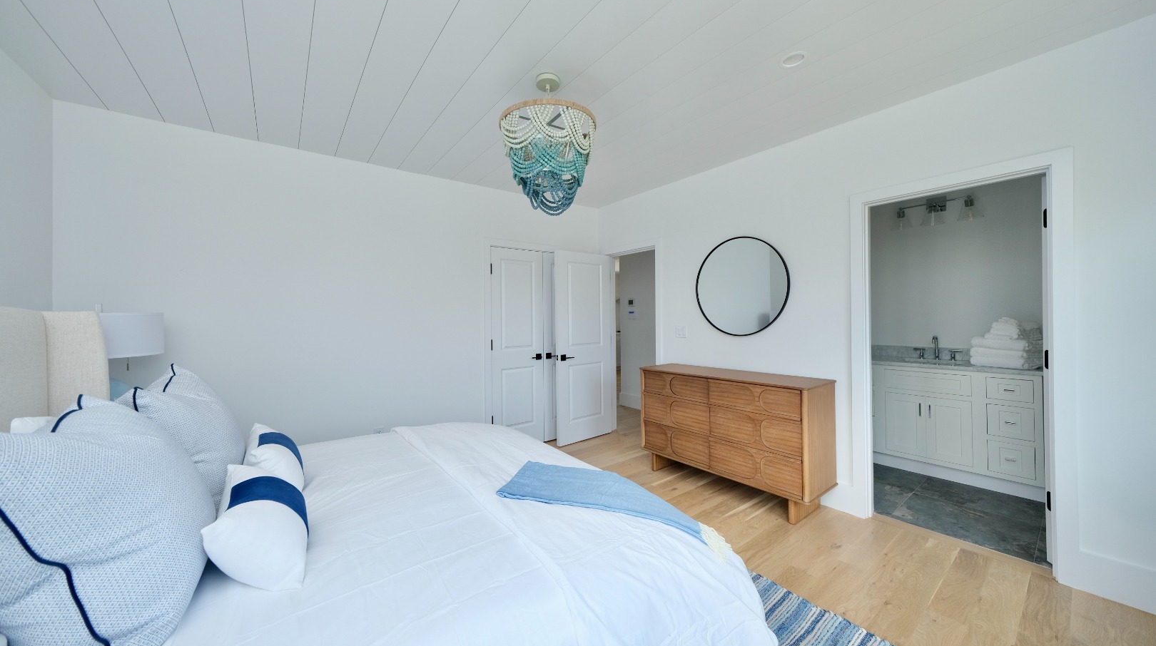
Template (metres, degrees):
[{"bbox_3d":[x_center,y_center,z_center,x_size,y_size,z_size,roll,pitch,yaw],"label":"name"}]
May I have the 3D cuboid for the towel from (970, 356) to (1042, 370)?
[{"bbox_3d":[3.287,0.293,2.927,0.360,0.073,0.290,0,0,-20],"label":"towel"}]

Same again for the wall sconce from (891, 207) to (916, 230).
[{"bbox_3d":[3.035,-0.988,3.614,0.150,0.195,0.150,0,0,-38],"label":"wall sconce"}]

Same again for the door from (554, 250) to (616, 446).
[{"bbox_3d":[0.070,0.260,4.270,0.765,2.035,0.042,-1,0,-37],"label":"door"}]

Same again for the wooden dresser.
[{"bbox_3d":[1.151,0.834,2.999,0.445,0.872,1.375,-1,0,-37],"label":"wooden dresser"}]

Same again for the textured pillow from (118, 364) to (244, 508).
[{"bbox_3d":[-1.601,0.432,1.615,0.230,0.520,0.600,-31,18,-34],"label":"textured pillow"}]

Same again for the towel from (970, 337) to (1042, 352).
[{"bbox_3d":[3.287,0.156,2.925,0.360,0.070,0.290,0,0,-20],"label":"towel"}]

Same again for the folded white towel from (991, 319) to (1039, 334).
[{"bbox_3d":[3.297,0.038,2.907,0.310,0.075,0.155,0,0,-20],"label":"folded white towel"}]

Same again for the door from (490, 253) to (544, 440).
[{"bbox_3d":[-0.617,0.264,4.001,0.605,2.035,0.042,-1,0,-37],"label":"door"}]

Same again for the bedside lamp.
[{"bbox_3d":[-2.413,0.285,1.943,0.405,0.680,0.405,-1,0,-37],"label":"bedside lamp"}]

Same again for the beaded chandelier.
[{"bbox_3d":[-0.158,-0.955,2.079,0.515,0.710,0.515,-1,0,0],"label":"beaded chandelier"}]

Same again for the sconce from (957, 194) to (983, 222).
[{"bbox_3d":[3.299,-0.971,3.239,0.165,0.200,0.160,-1,0,-37],"label":"sconce"}]

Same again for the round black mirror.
[{"bbox_3d":[1.318,-0.295,3.157,0.030,0.812,0.812,-1,0,-37],"label":"round black mirror"}]

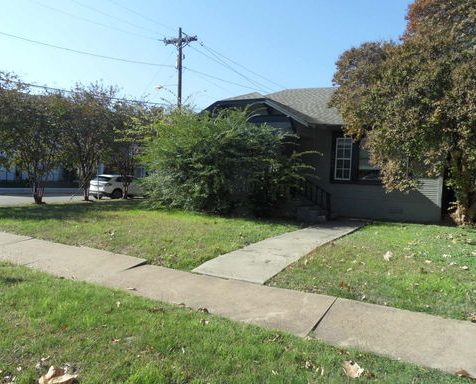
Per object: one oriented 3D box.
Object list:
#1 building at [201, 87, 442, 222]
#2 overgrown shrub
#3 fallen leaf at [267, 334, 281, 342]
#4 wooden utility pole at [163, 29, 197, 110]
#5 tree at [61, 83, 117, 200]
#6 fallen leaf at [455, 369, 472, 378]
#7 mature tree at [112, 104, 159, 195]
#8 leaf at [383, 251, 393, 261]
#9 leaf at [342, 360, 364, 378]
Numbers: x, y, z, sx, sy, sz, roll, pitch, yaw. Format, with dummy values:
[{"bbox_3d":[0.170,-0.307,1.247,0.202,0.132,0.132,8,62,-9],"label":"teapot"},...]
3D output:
[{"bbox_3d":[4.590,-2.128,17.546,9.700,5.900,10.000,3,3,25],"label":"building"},{"bbox_3d":[-0.459,-1.144,14.644,6.100,3.950,2.800,3,3,25],"label":"overgrown shrub"},{"bbox_3d":[0.333,1.373,3.328,0.125,0.035,0.090,2,3,7],"label":"fallen leaf"},{"bbox_3d":[-4.308,-5.803,26.116,2.500,12.253,0.500,3,3,25],"label":"wooden utility pole"},{"bbox_3d":[-7.998,-2.607,18.991,3.200,6.199,3.200,3,3,25],"label":"tree"},{"bbox_3d":[1.791,1.440,2.820,0.135,0.035,0.100,4,4,34],"label":"fallen leaf"},{"bbox_3d":[-6.040,-2.330,20.715,3.000,5.579,3.000,3,3,25],"label":"mature tree"},{"bbox_3d":[2.868,1.217,6.809,0.170,0.130,0.100,3,3,23],"label":"leaf"},{"bbox_3d":[0.914,1.401,2.808,0.165,0.065,0.150,3,3,19],"label":"leaf"}]

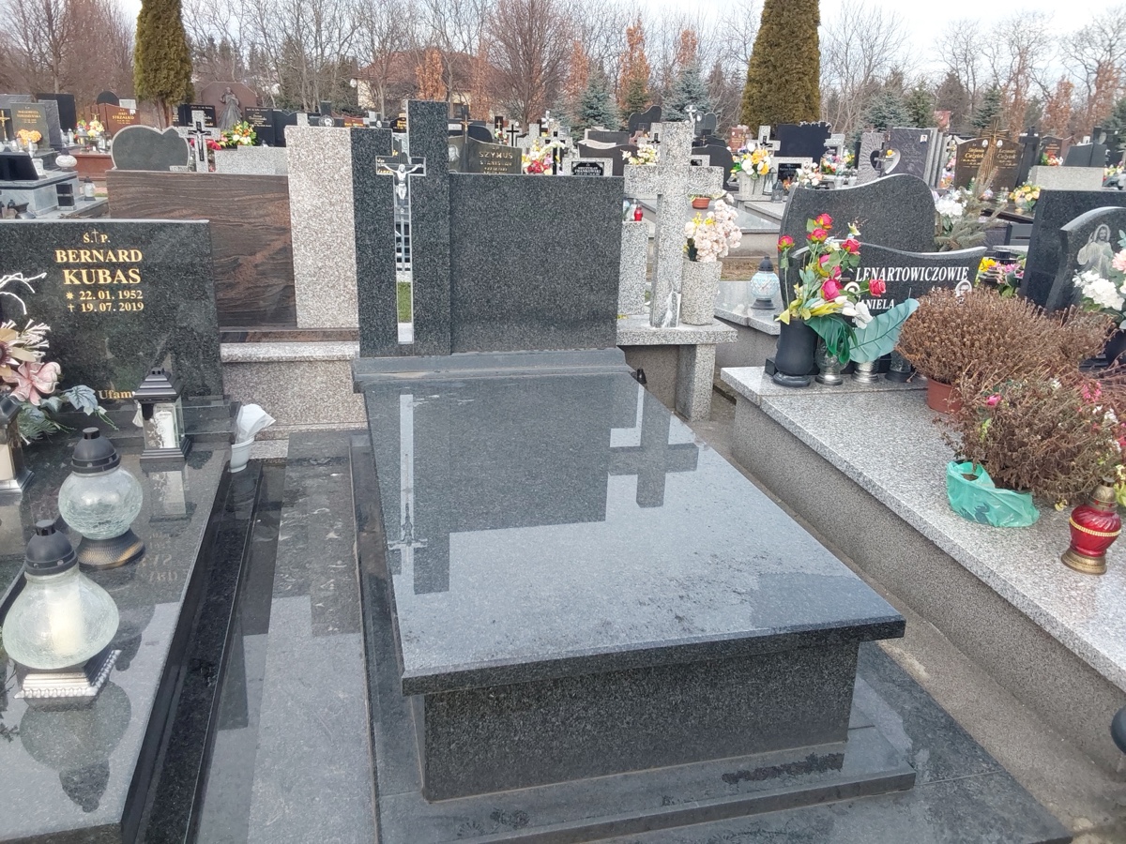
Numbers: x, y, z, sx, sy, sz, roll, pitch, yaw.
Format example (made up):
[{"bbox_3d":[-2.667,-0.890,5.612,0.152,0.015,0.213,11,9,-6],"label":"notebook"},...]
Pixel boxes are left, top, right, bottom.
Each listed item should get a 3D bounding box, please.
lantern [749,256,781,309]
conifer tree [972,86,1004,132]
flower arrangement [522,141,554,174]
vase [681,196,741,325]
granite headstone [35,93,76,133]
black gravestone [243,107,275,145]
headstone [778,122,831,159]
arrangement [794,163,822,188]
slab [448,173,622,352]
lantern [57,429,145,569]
[{"bbox_3d":[1.147,-0.809,5.241,0.168,0.288,0.168,-3,18,-14],"label":"lantern"},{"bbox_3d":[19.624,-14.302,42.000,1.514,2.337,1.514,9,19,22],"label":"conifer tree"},{"bbox_3d":[-0.261,-2.678,9.518,0.360,0.480,0.320,-3,18,-14],"label":"flower arrangement"},{"bbox_3d":[0.699,-0.774,4.367,0.286,0.601,0.258,-3,20,-13],"label":"vase"},{"bbox_3d":[-9.770,-5.888,17.686,0.750,0.920,0.100,-3,18,-14],"label":"granite headstone"},{"bbox_3d":[-5.753,-5.567,17.374,0.510,0.820,0.090,-1,19,-9],"label":"black gravestone"},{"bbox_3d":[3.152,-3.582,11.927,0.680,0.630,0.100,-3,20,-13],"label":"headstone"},{"bbox_3d":[2.775,-2.785,10.300,0.315,0.308,0.280,-3,20,-13],"label":"arrangement"},{"bbox_3d":[-0.110,-0.614,3.555,0.674,0.679,0.080,-3,18,-14],"label":"slab"},{"bbox_3d":[-1.126,0.173,2.218,0.192,0.326,0.192,-3,20,-13],"label":"lantern"}]

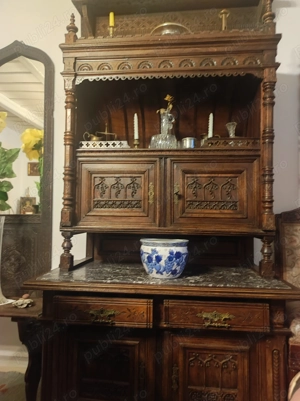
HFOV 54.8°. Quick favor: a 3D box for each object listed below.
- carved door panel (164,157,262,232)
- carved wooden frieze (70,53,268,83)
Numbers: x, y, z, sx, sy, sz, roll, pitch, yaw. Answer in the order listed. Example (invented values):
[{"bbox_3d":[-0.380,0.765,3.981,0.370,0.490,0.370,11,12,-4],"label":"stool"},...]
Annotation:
[{"bbox_3d":[0.366,-0.038,1.691,0.531,0.418,0.030,0,-1,5],"label":"carved door panel"},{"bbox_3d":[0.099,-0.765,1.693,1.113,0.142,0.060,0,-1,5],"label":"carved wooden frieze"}]

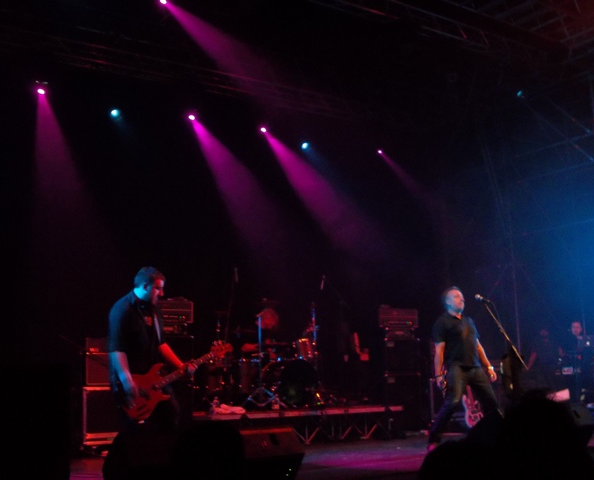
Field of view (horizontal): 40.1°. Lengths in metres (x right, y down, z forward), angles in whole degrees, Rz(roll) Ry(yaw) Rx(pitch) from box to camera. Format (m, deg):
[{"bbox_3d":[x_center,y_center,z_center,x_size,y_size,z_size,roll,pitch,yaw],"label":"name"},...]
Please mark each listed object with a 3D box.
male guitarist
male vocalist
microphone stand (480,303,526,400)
[{"bbox_3d":[-1.323,1.105,7.399,0.600,1.760,0.620,-7,-11,39],"label":"male guitarist"},{"bbox_3d":[1.737,1.307,8.387,0.760,1.660,0.500,4,-10,-25],"label":"male vocalist"},{"bbox_3d":[1.978,1.308,7.792,0.520,1.478,0.700,6,-11,-35],"label":"microphone stand"}]

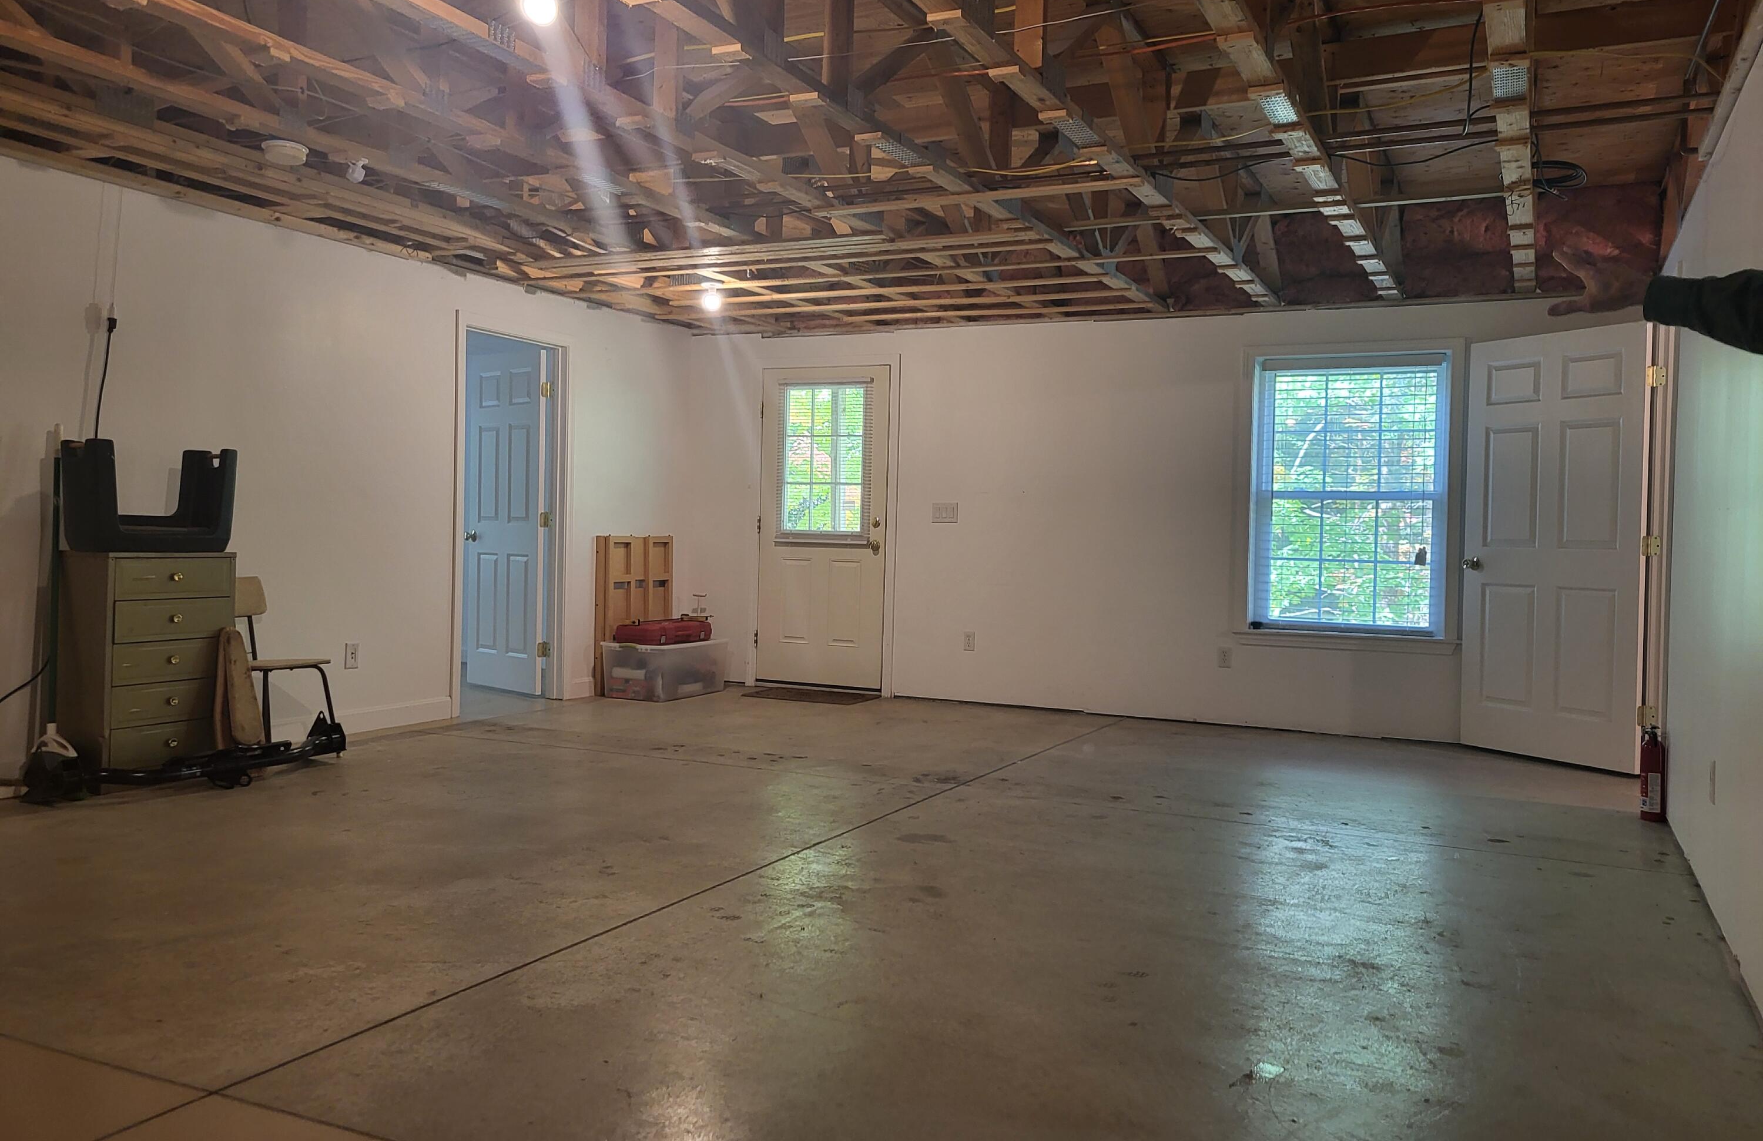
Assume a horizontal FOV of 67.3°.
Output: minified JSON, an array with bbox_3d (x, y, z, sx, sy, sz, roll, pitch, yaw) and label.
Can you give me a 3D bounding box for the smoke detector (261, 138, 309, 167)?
[{"bbox_3d":[-2.045,-1.431,4.542,0.147,0.050,0.147,2,1,26],"label":"smoke detector"}]

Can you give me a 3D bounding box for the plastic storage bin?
[{"bbox_3d":[-1.321,0.602,8.170,0.460,0.336,0.740,2,1,26],"label":"plastic storage bin"}]

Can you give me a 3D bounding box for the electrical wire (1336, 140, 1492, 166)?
[{"bbox_3d":[1.811,-1.414,4.507,0.500,0.055,0.035,2,1,26],"label":"electrical wire"}]

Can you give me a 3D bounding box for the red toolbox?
[{"bbox_3d":[-1.330,0.376,8.138,0.350,0.118,0.510,2,1,26],"label":"red toolbox"}]

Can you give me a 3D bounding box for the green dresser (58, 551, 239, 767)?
[{"bbox_3d":[-2.835,0.367,5.128,0.290,0.880,0.540,2,1,26],"label":"green dresser"}]

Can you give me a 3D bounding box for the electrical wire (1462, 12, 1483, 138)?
[{"bbox_3d":[1.633,-1.369,3.659,0.050,0.310,0.060,2,1,26],"label":"electrical wire"}]

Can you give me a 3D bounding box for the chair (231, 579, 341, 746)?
[{"bbox_3d":[-2.626,0.415,5.655,0.430,0.770,0.400,2,1,23],"label":"chair"}]

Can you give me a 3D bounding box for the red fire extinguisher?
[{"bbox_3d":[2.897,0.754,4.972,0.095,0.360,0.088,1,1,-27],"label":"red fire extinguisher"}]

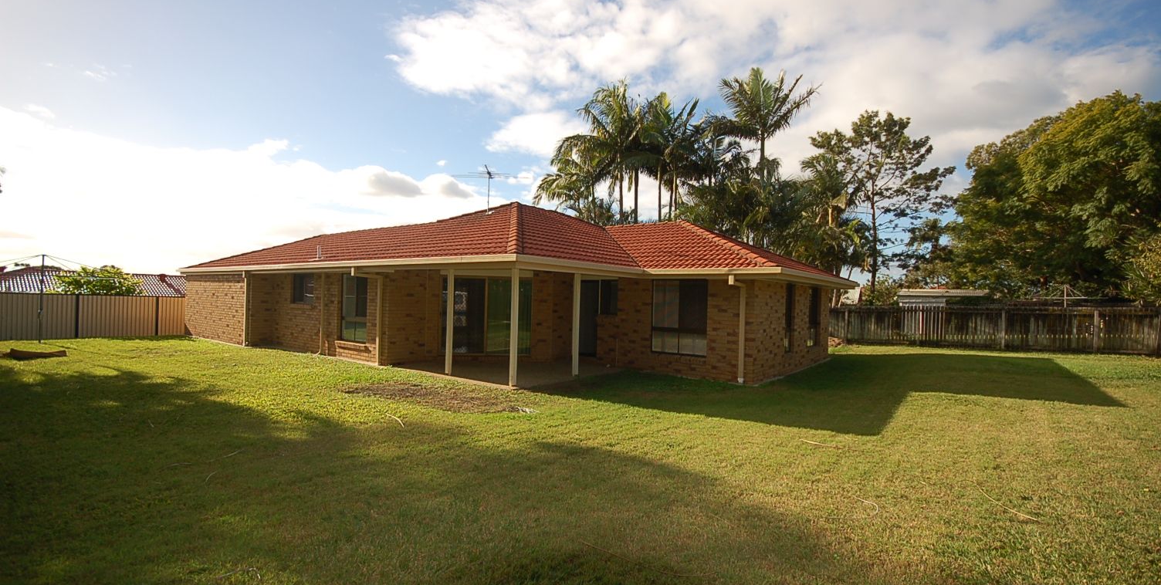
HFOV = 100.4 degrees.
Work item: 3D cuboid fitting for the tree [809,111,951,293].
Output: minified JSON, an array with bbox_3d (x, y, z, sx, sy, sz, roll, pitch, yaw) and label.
[{"bbox_3d":[17.175,-4.021,27.931,8.249,12.983,8.249,1,-1,31],"label":"tree"}]

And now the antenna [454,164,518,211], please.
[{"bbox_3d":[-2.683,-2.968,14.068,2.057,1.184,1.529,1,-1,-3],"label":"antenna"}]

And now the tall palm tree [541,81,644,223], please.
[{"bbox_3d":[0.368,-4.354,24.432,5.517,12.725,5.517,1,-1,1],"label":"tall palm tree"}]

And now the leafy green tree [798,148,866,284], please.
[{"bbox_3d":[11.584,-2.159,22.453,3.325,8.861,3.325,1,-1,27],"label":"leafy green tree"}]

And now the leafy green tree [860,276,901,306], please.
[{"bbox_3d":[15.177,0.778,24.483,2.172,3.213,2.172,1,-1,32],"label":"leafy green tree"}]

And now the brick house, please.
[{"bbox_3d":[-3.080,-0.540,17.560,21.081,4.839,12.848,1,-1,38],"label":"brick house"}]

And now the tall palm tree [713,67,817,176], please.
[{"bbox_3d":[8.830,-4.365,23.430,5.223,13.152,5.223,1,-1,20],"label":"tall palm tree"}]

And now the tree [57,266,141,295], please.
[{"bbox_3d":[-20.960,0.201,20.985,3.822,2.768,3.822,2,-1,-45],"label":"tree"}]

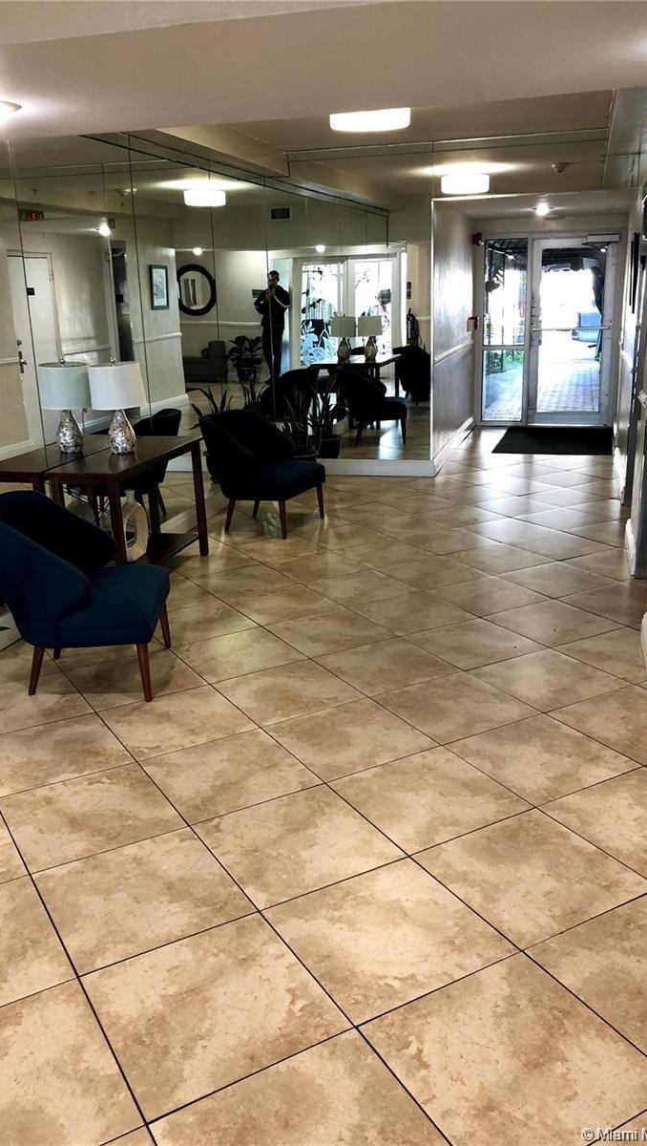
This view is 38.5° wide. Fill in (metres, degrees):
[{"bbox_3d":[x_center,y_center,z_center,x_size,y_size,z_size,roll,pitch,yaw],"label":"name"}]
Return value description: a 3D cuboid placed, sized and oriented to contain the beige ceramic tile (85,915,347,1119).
[{"bbox_3d":[-0.265,1.024,2.200,0.491,0.013,0.491,-11,20,-28],"label":"beige ceramic tile"}]

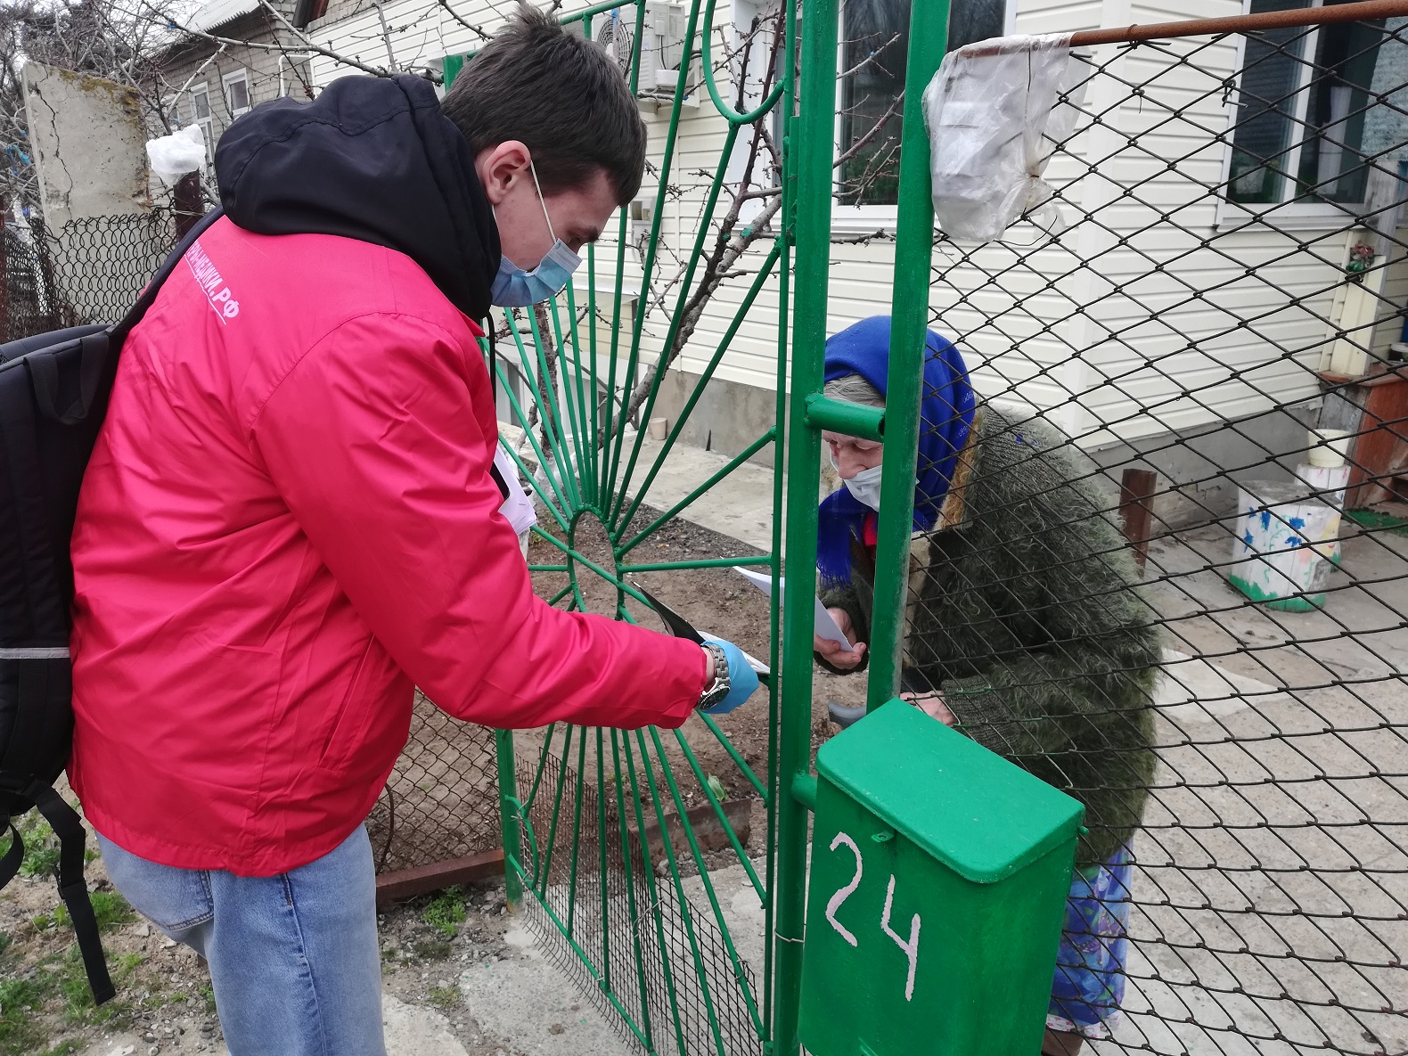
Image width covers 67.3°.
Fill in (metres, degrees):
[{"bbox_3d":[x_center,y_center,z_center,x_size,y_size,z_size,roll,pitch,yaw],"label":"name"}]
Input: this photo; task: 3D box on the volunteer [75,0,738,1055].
[{"bbox_3d":[-0.324,0.305,1.214,0.680,1.665,0.560,-7,17,-25],"label":"volunteer"}]

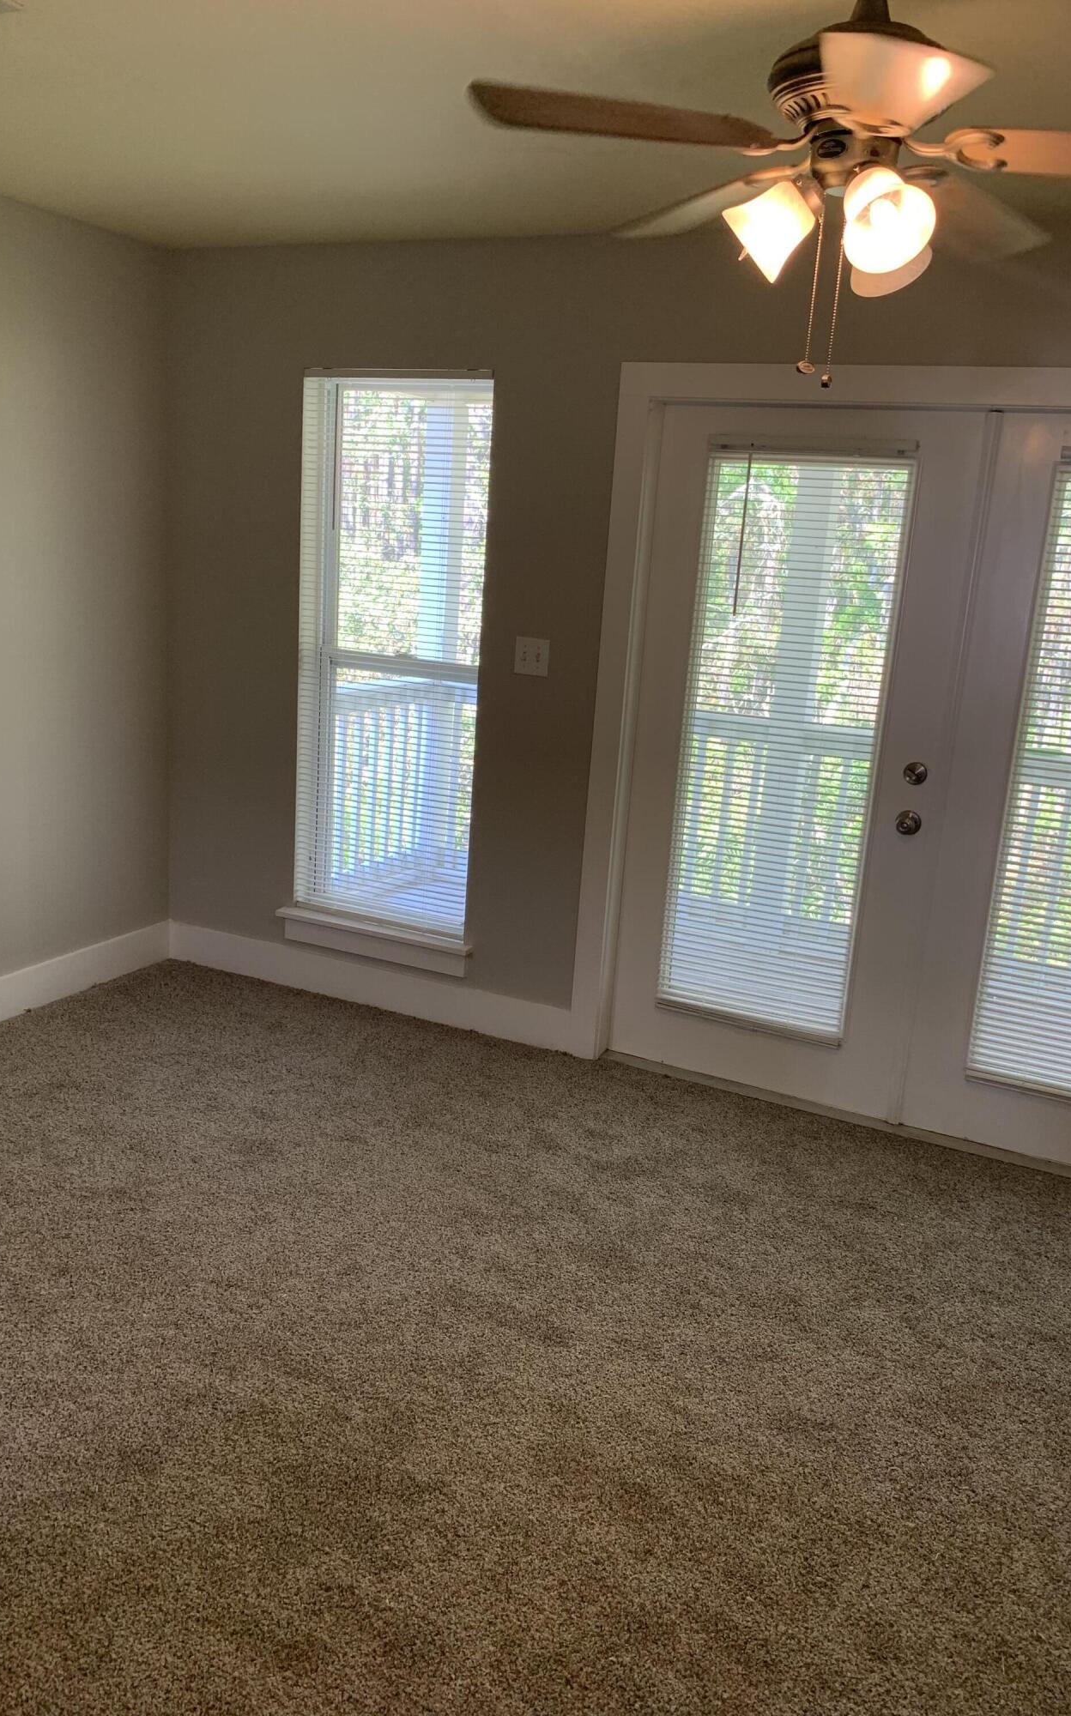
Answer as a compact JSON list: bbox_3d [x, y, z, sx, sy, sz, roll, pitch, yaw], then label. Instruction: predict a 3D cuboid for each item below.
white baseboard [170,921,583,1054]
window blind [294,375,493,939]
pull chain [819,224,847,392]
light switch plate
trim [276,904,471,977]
[{"bbox_3d":[-0.628,0.436,4.518,1.645,0.148,0.018,10,15,24],"label":"white baseboard"},{"bbox_3d":[-0.469,-0.649,4.273,0.686,1.799,0.100,10,15,24],"label":"window blind"},{"bbox_3d":[0.408,-0.749,1.755,0.016,0.210,0.016,10,15,24],"label":"pull chain"},{"bbox_3d":[-0.012,-0.623,3.994,0.115,0.112,0.010,10,15,24],"label":"light switch plate"},{"bbox_3d":[-0.553,0.289,4.465,0.757,0.106,0.112,10,15,24],"label":"trim"}]

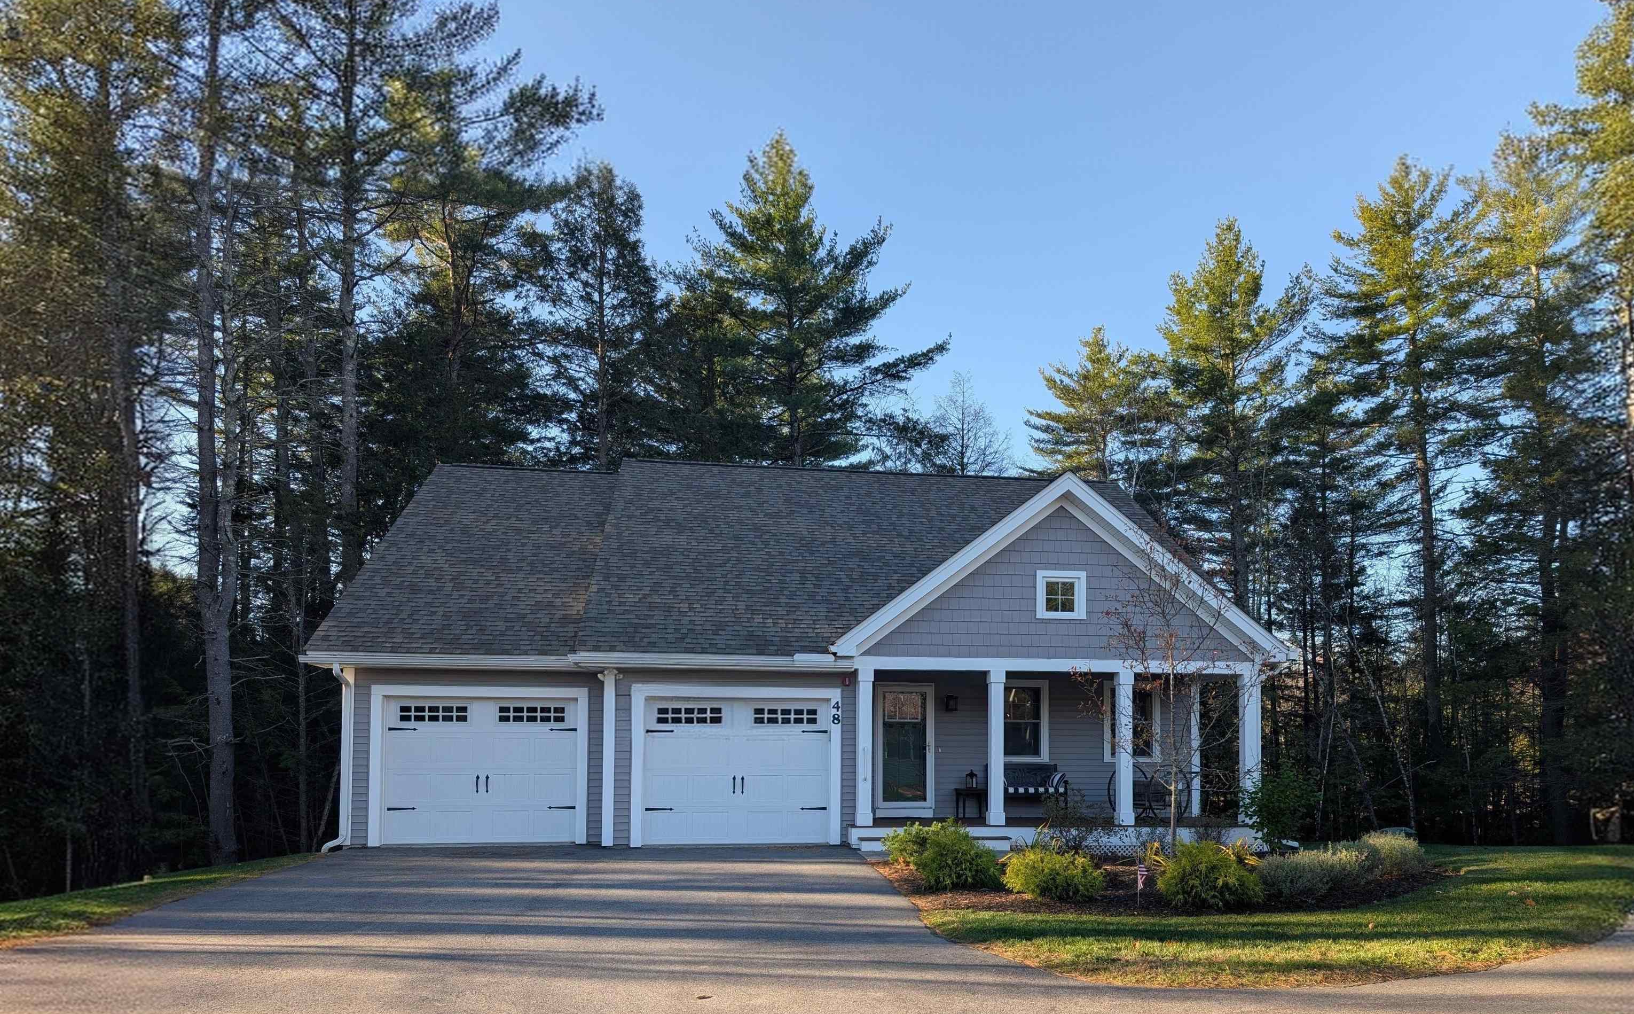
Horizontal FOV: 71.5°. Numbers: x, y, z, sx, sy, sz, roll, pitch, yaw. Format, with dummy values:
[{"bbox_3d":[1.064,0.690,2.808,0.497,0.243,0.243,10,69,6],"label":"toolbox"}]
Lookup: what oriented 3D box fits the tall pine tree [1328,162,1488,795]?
[{"bbox_3d":[17.098,-0.896,33.000,4.700,18.590,4.700,1,-6,-8],"label":"tall pine tree"}]

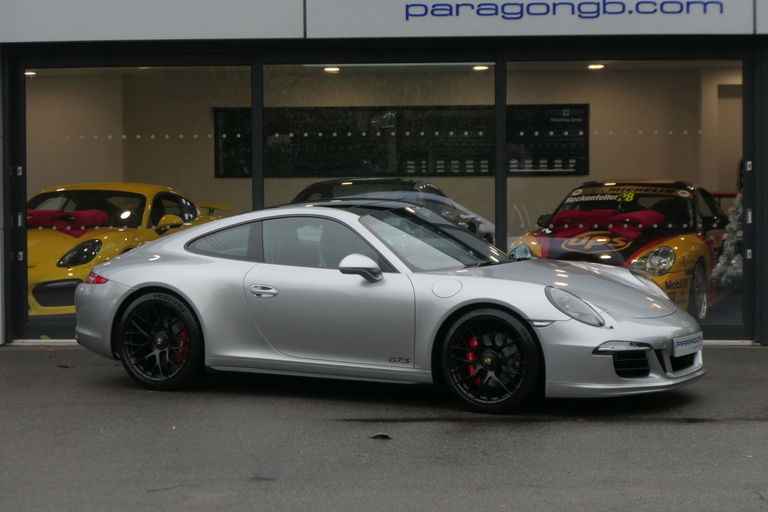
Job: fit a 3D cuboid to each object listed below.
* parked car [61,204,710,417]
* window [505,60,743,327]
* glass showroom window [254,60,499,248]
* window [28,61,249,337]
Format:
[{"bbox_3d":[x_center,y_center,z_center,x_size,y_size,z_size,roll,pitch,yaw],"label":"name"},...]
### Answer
[{"bbox_3d":[-0.045,0.262,12.654,4.500,1.295,1.870,1,2,29],"label":"parked car"},{"bbox_3d":[1.922,-0.491,14.844,1.877,2.122,0.080,0,2,6],"label":"window"},{"bbox_3d":[-0.042,-0.489,15.036,1.882,2.126,0.080,0,2,6],"label":"glass showroom window"},{"bbox_3d":[-2.013,-0.475,15.230,1.886,2.145,0.080,0,2,6],"label":"window"}]

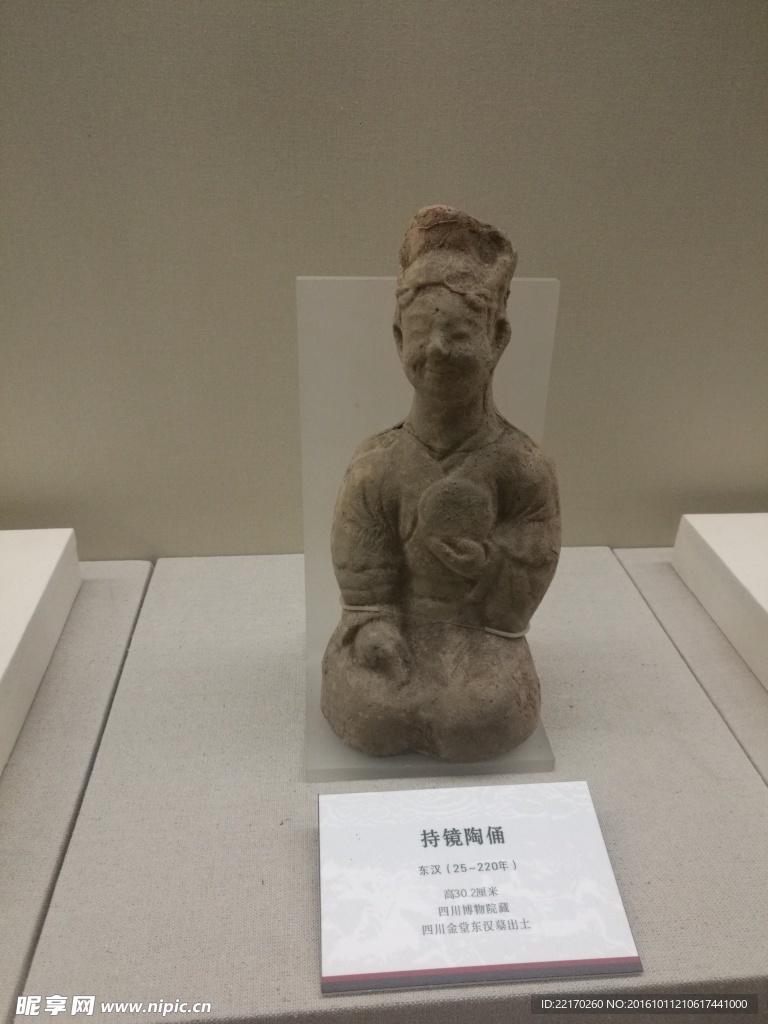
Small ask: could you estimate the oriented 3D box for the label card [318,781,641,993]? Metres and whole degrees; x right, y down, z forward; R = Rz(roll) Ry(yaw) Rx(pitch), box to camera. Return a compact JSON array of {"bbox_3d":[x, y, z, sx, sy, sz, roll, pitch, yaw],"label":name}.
[{"bbox_3d":[0.043,0.185,0.404,0.149,0.005,0.094,-1,43,-6],"label":"label card"}]

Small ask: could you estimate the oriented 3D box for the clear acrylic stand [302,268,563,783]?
[{"bbox_3d":[0.028,0.013,0.464,0.150,0.268,0.114,-1,29,-6],"label":"clear acrylic stand"}]

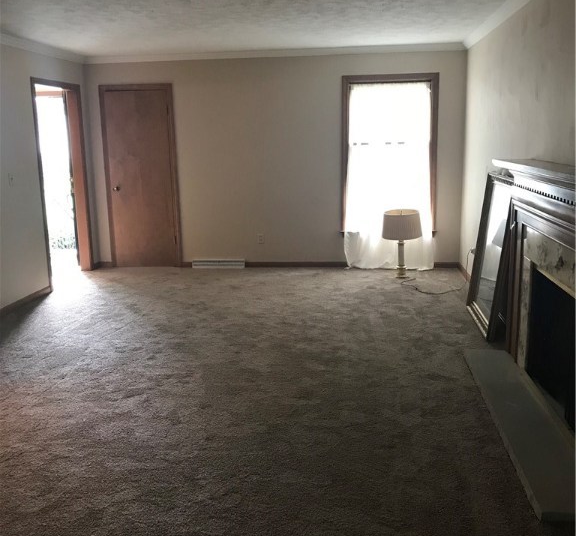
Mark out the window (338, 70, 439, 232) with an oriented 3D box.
[{"bbox_3d":[1.118,-1.228,6.842,1.044,1.726,0.110,0,12,7],"label":"window"}]

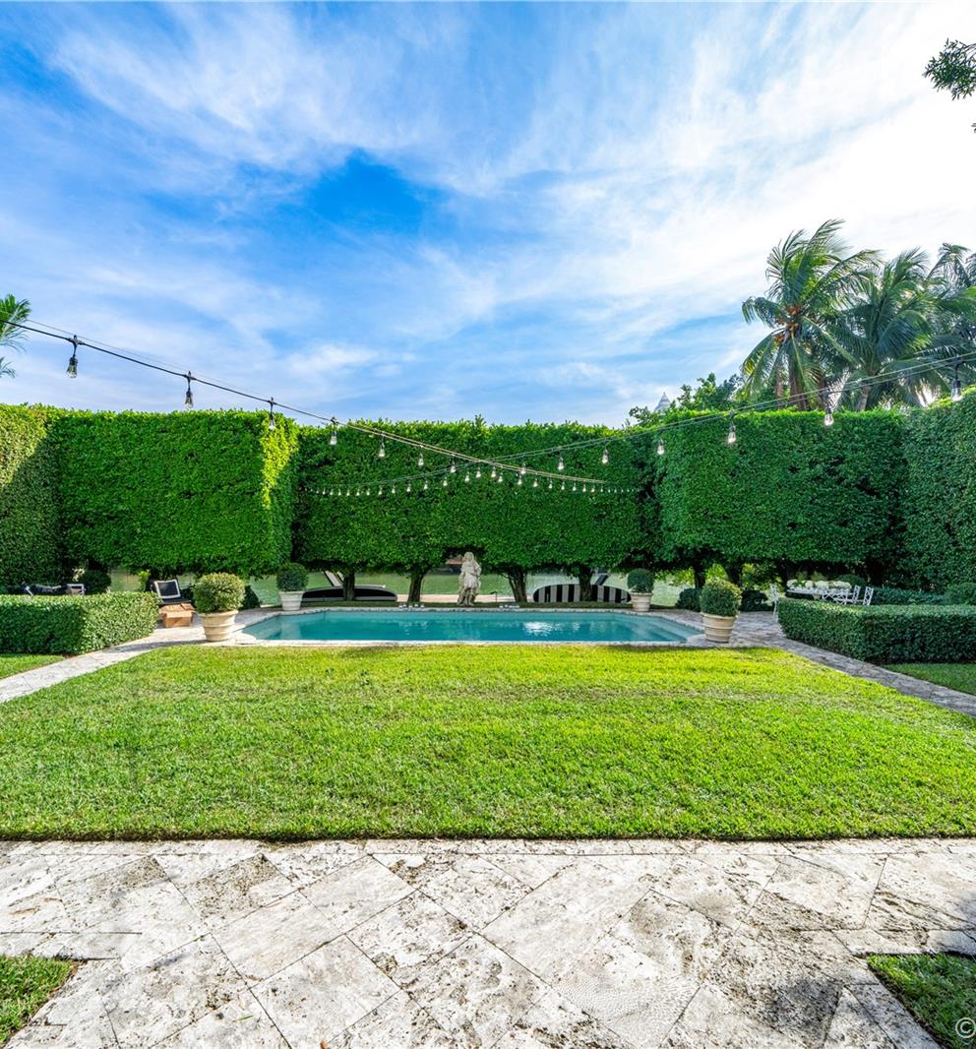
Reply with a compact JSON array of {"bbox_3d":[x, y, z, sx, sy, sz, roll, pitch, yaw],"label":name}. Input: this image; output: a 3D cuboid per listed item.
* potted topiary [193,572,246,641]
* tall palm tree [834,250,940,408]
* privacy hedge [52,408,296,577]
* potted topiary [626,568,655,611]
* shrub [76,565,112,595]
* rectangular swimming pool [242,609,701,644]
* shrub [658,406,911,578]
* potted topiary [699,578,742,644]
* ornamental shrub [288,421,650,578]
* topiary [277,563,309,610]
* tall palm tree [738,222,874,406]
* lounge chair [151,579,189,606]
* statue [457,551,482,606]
[{"bbox_3d":[-5.180,1.559,10.119,0.940,1.310,0.940,0,-1,0],"label":"potted topiary"},{"bbox_3d":[18.997,-5.156,25.513,5.600,15.400,5.600,0,-1,-1],"label":"tall palm tree"},{"bbox_3d":[-8.400,-0.721,14.418,5.400,4.350,2.000,0,-1,0],"label":"privacy hedge"},{"bbox_3d":[4.030,1.733,13.867,0.730,1.120,0.730,0,-1,0],"label":"potted topiary"},{"bbox_3d":[-10.500,1.710,13.967,0.870,1.170,0.870,0,-1,0],"label":"shrub"},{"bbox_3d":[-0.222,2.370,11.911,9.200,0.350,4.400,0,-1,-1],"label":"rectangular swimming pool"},{"bbox_3d":[7.738,-0.683,14.387,5.500,4.200,2.000,0,-1,-1],"label":"shrub"},{"bbox_3d":[4.484,1.614,10.126,0.800,1.240,0.800,0,-1,-1],"label":"potted topiary"},{"bbox_3d":[-0.470,-0.692,15.818,10.300,4.450,1.700,0,-1,0],"label":"ornamental shrub"},{"bbox_3d":[-5.193,1.623,13.964,0.840,1.270,0.840,0,-1,-1],"label":"topiary"},{"bbox_3d":[13.478,-4.980,22.387,5.600,14.900,5.600,0,-1,-1],"label":"tall palm tree"},{"bbox_3d":[-7.950,1.870,13.264,0.680,0.820,1.600,1,-1,-33],"label":"lounge chair"},{"bbox_3d":[-0.521,1.530,14.769,0.700,1.520,0.550,0,-1,-1],"label":"statue"}]

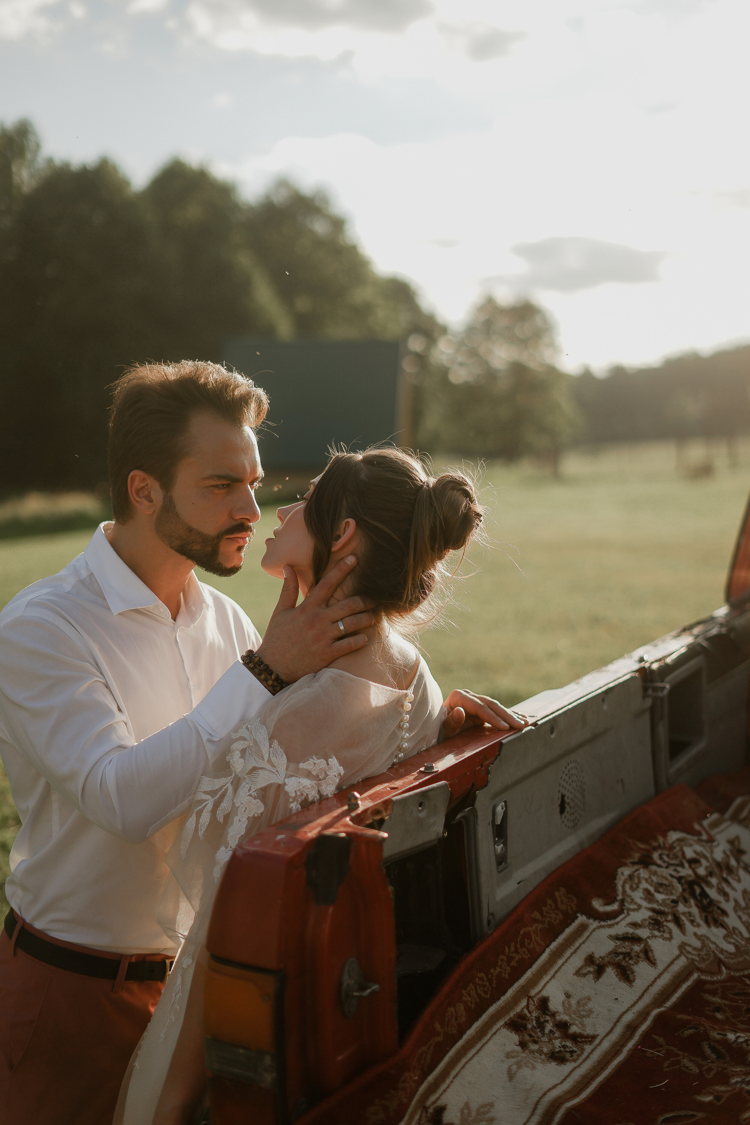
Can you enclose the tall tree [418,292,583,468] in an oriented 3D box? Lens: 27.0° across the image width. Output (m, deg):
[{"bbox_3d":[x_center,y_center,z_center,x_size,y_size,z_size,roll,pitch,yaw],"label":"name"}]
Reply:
[{"bbox_3d":[7.600,-11.050,95.000,9.900,10.400,9.500,0,4,0],"label":"tall tree"}]

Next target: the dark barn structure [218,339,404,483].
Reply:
[{"bbox_3d":[-2.330,-5.800,60.000,6.800,5.550,5.200,0,5,4],"label":"dark barn structure"}]

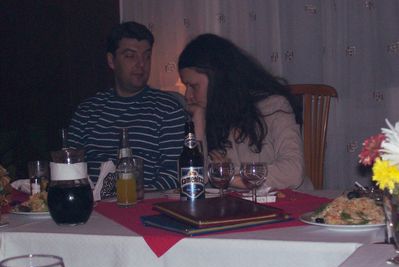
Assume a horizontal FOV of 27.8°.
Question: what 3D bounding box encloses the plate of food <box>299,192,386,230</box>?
[{"bbox_3d":[0.390,0.191,2.053,0.260,0.080,0.260,-1,3,0],"label":"plate of food"}]

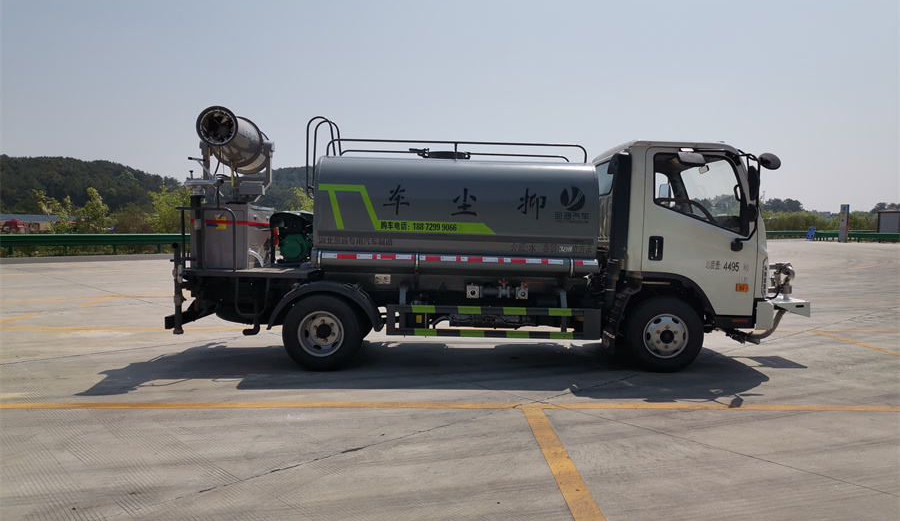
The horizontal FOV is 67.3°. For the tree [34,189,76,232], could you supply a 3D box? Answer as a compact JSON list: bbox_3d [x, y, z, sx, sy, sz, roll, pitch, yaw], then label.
[{"bbox_3d":[-17.816,-1.925,30.577,1.950,2.560,1.850,1,3,0],"label":"tree"}]

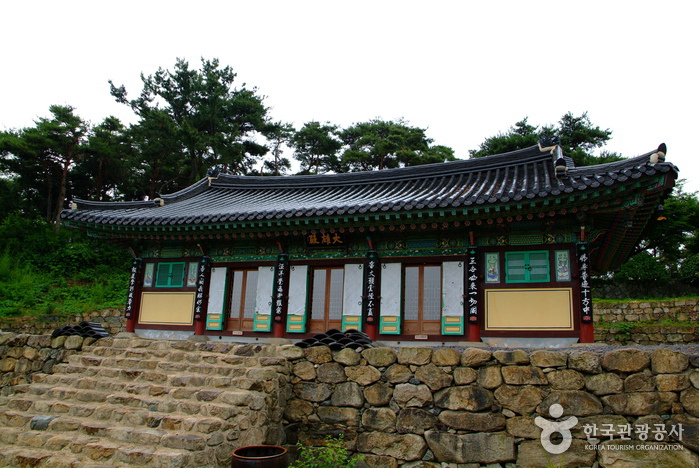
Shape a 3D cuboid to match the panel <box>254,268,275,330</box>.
[{"bbox_3d":[-2.620,2.014,16.283,0.588,2.000,0.070,-3,-13,20],"label":"panel"}]

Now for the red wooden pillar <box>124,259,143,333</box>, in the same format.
[{"bbox_3d":[-7.425,2.110,18.048,0.280,2.518,0.290,-3,-13,20],"label":"red wooden pillar"}]

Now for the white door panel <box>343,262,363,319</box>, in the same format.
[{"bbox_3d":[0.133,1.641,15.354,0.593,1.505,0.070,-3,-13,20],"label":"white door panel"}]

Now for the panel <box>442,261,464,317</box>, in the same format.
[{"bbox_3d":[2.835,1.512,14.385,0.583,1.505,0.070,-3,-13,20],"label":"panel"}]

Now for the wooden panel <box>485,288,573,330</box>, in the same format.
[{"bbox_3d":[4.641,1.967,13.642,2.177,1.073,0.070,-3,-13,20],"label":"wooden panel"}]

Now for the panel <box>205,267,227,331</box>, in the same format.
[{"bbox_3d":[-4.263,2.092,16.873,0.583,2.000,0.070,-3,-13,20],"label":"panel"}]

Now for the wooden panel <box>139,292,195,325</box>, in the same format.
[{"bbox_3d":[-6.077,2.480,17.484,2.177,1.073,0.070,-3,-13,20],"label":"wooden panel"}]

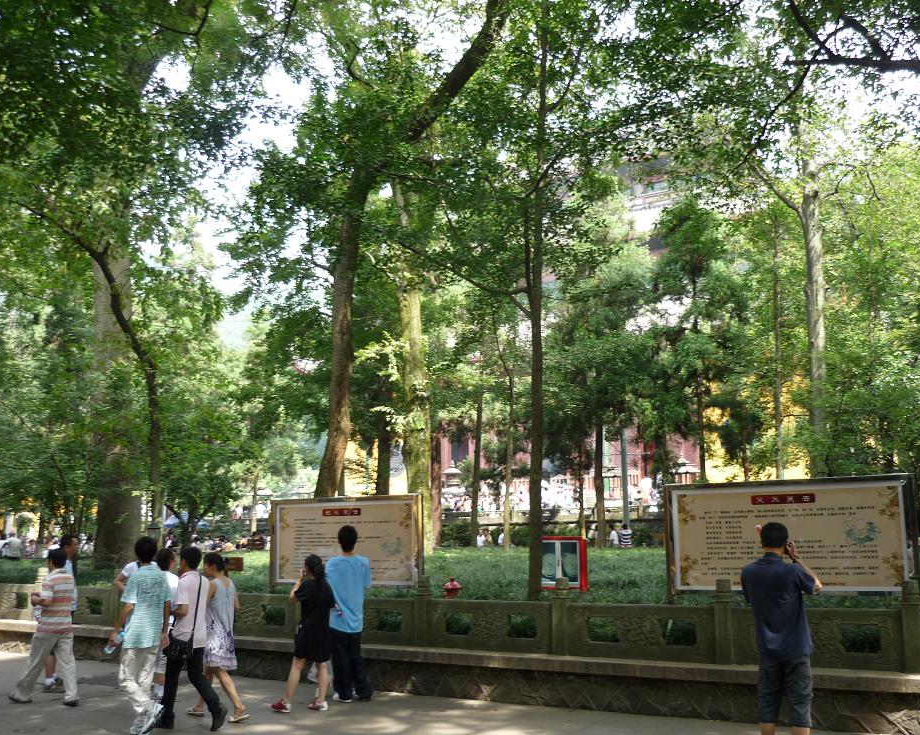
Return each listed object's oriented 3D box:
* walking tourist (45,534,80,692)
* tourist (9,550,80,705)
[{"bbox_3d":[-4.421,2.760,10.564,0.480,1.705,0.470,-3,-11,14],"label":"walking tourist"},{"bbox_3d":[-4.294,2.685,9.767,0.620,1.557,0.460,-8,-13,36],"label":"tourist"}]

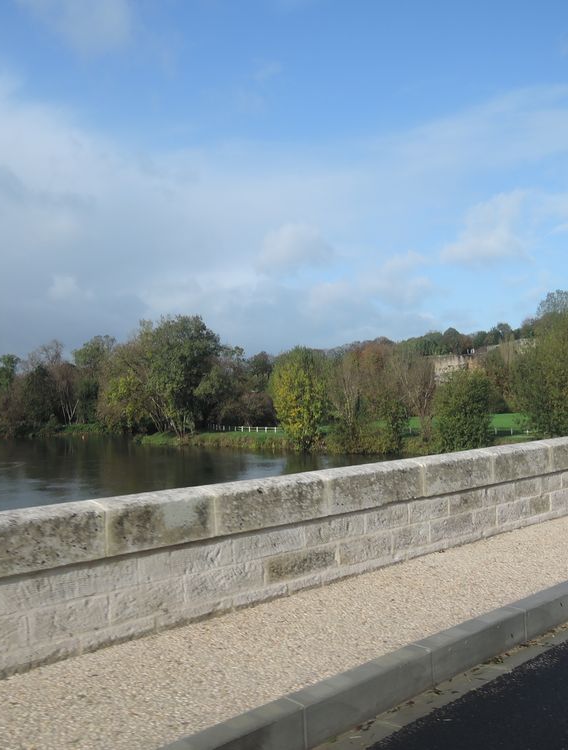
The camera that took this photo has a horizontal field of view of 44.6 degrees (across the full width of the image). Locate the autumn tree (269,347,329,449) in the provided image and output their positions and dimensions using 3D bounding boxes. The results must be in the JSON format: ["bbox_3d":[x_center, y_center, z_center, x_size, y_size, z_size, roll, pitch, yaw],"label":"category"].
[{"bbox_3d":[1.878,2.847,84.000,7.027,12.601,6.800,0,0,1],"label":"autumn tree"}]

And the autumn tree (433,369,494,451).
[{"bbox_3d":[20.971,4.148,81.000,7.244,9.814,7.000,0,0,15],"label":"autumn tree"}]

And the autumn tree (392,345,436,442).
[{"bbox_3d":[16.376,2.384,87.000,5.521,11.921,5.600,0,0,11],"label":"autumn tree"}]

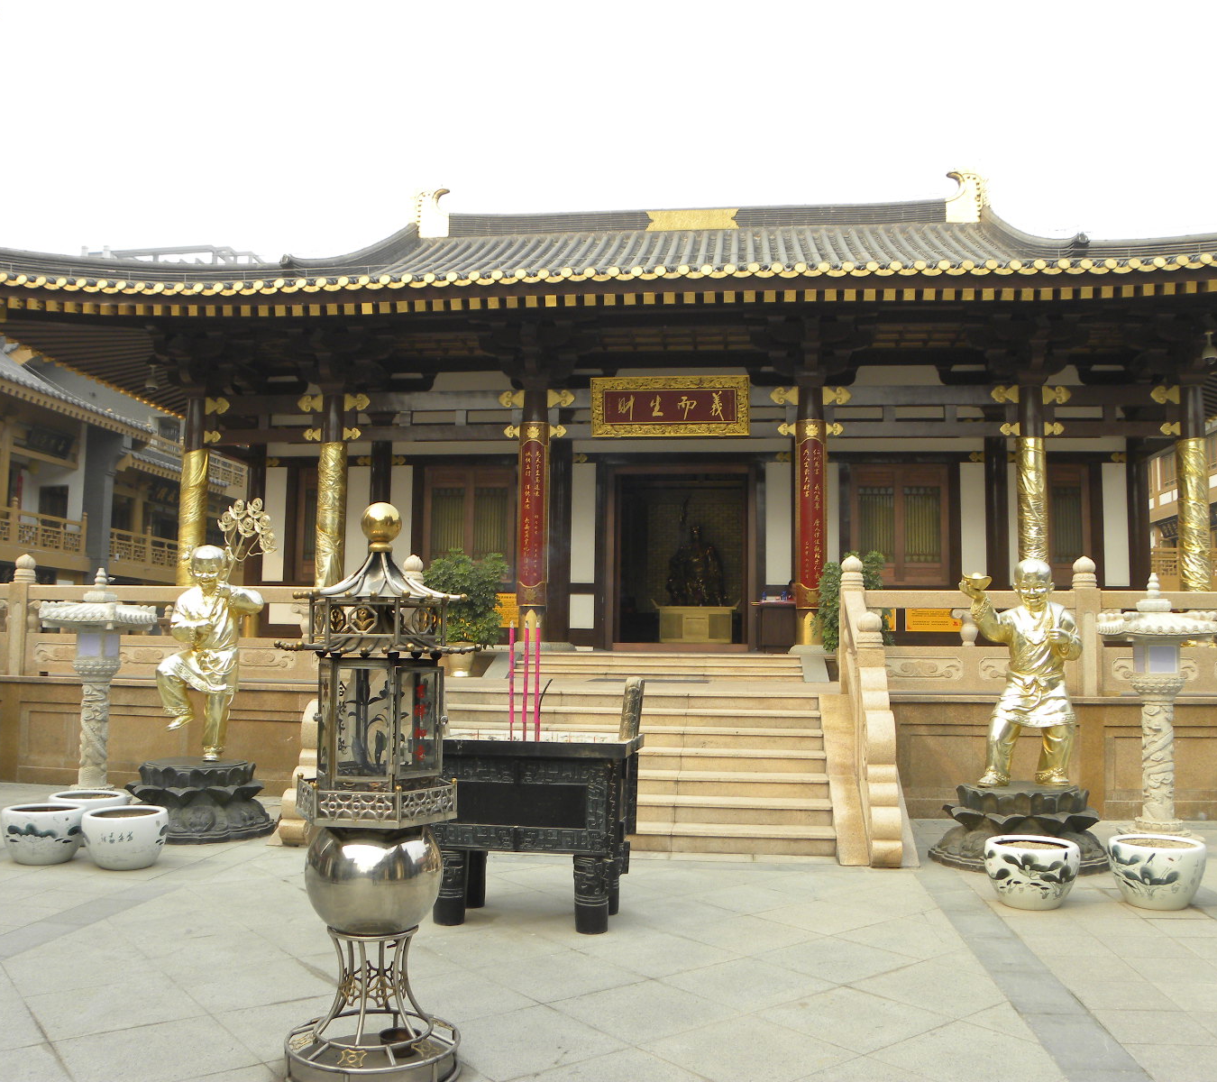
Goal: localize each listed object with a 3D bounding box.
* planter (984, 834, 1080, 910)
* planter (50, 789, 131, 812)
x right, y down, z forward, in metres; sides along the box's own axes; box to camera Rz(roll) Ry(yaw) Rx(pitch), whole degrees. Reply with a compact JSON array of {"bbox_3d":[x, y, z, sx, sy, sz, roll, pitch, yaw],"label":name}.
[{"bbox_3d":[2.558,1.997,6.539,0.535,0.360,0.535,0,-6,7],"label":"planter"},{"bbox_3d":[-3.766,2.055,7.865,0.535,0.360,0.535,0,-6,7],"label":"planter"}]

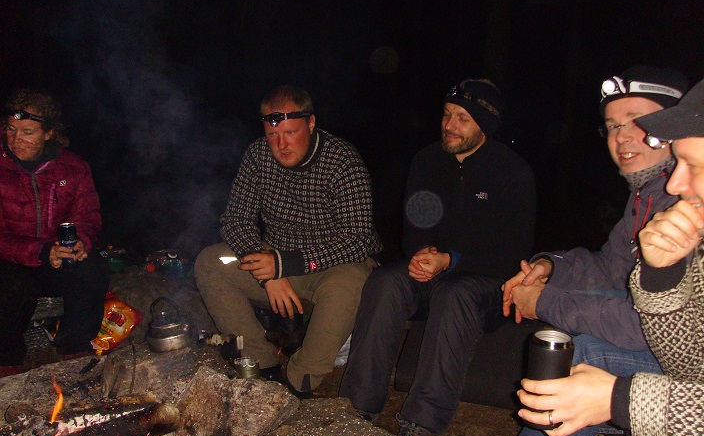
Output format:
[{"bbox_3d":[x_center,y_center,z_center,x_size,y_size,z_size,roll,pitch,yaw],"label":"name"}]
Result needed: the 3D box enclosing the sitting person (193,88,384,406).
[{"bbox_3d":[-0.185,0.067,2.799,0.540,1.070,0.710,4,8,26],"label":"sitting person"}]

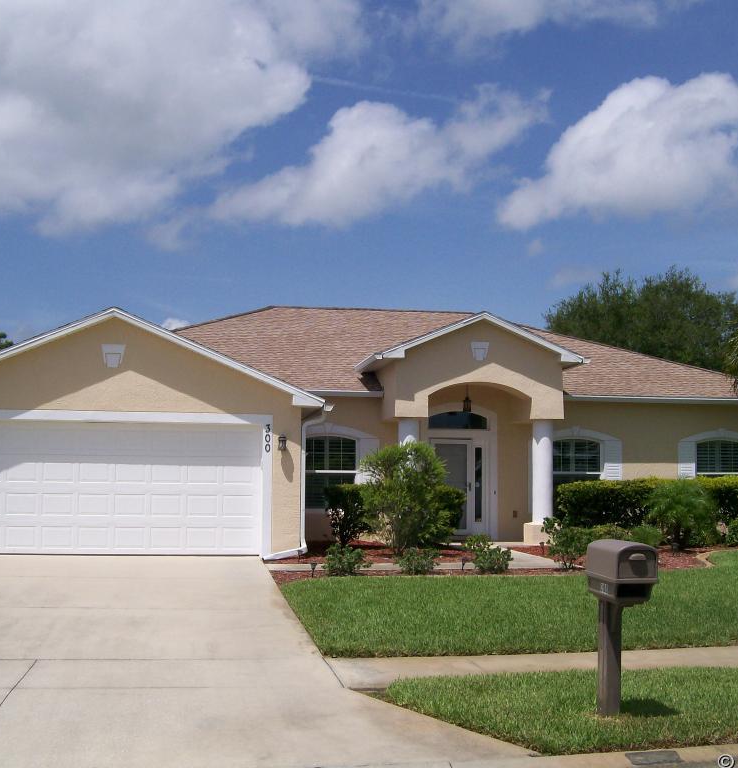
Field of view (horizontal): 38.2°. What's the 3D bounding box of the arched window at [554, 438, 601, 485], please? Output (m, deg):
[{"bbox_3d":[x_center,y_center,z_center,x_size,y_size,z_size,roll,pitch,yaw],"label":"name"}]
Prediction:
[{"bbox_3d":[4.486,1.944,23.135,1.220,1.500,0.120,1,-5,-10],"label":"arched window"}]

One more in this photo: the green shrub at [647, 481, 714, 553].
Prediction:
[{"bbox_3d":[5.896,2.459,20.158,1.290,1.337,1.290,1,-3,-6],"label":"green shrub"}]

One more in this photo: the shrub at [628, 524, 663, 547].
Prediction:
[{"bbox_3d":[5.443,2.973,20.962,0.723,0.412,0.723,1,-3,-6],"label":"shrub"}]

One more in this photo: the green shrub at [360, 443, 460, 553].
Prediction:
[{"bbox_3d":[0.762,2.036,19.100,1.800,1.920,1.650,1,-5,-10],"label":"green shrub"}]

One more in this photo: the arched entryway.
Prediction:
[{"bbox_3d":[1.886,1.811,22.691,1.750,2.850,0.220,1,-5,-10],"label":"arched entryway"}]

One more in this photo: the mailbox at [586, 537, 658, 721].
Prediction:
[{"bbox_3d":[1.699,1.636,7.137,0.285,1.178,0.500,2,-4,-16],"label":"mailbox"}]

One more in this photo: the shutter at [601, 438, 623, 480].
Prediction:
[{"bbox_3d":[5.345,2.000,23.281,0.430,1.520,0.070,1,-5,-10],"label":"shutter"}]

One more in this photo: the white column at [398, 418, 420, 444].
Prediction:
[{"bbox_3d":[0.765,1.833,20.474,0.520,2.396,0.520,1,-3,-6],"label":"white column"}]

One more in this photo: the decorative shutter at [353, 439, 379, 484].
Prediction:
[{"bbox_3d":[-0.017,1.785,21.300,0.479,1.359,0.050,1,-3,-6],"label":"decorative shutter"}]

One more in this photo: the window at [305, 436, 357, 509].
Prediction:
[{"bbox_3d":[-0.855,1.846,22.208,1.220,1.500,0.120,1,-5,-10],"label":"window"}]

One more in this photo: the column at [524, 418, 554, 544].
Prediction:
[{"bbox_3d":[3.367,1.881,20.747,0.520,2.417,0.520,1,-3,-6],"label":"column"}]

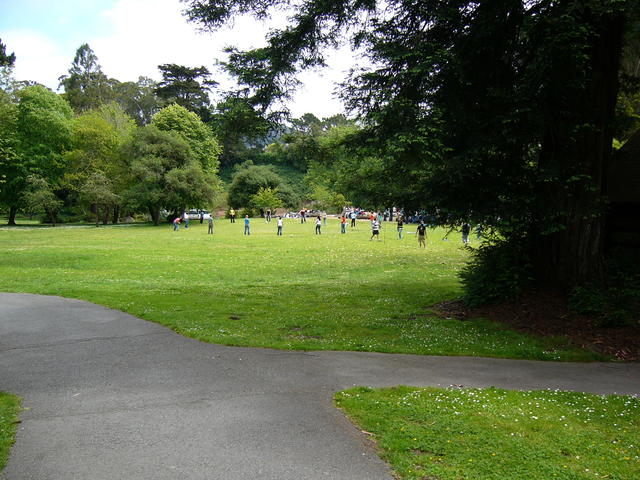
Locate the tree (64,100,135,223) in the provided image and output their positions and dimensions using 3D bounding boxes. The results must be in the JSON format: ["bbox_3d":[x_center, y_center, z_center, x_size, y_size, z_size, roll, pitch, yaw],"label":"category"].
[{"bbox_3d":[-27.815,-9.757,82.000,9.630,15.330,9.630,0,3,0],"label":"tree"}]

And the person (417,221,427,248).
[{"bbox_3d":[6.412,-0.322,40.800,0.660,1.750,0.420,0,3,-6],"label":"person"}]

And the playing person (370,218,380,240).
[{"bbox_3d":[4.096,-0.741,47.500,0.600,1.680,0.620,-3,5,-45],"label":"playing person"}]

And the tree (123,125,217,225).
[{"bbox_3d":[-17.908,-7.764,77.000,11.300,11.960,11.300,0,3,0],"label":"tree"}]

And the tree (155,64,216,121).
[{"bbox_3d":[-23.279,-17.395,112.000,11.080,25.960,11.080,0,3,0],"label":"tree"}]

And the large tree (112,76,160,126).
[{"bbox_3d":[-35.447,-18.351,125.000,11.200,26.460,11.200,0,3,0],"label":"large tree"}]

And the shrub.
[{"bbox_3d":[3.600,0.663,13.200,1.500,1.400,1.450,0,3,0],"label":"shrub"}]

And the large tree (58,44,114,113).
[{"bbox_3d":[-42.579,-20.241,118.000,10.940,30.820,10.940,0,3,0],"label":"large tree"}]

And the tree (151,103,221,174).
[{"bbox_3d":[-18.971,-10.607,88.000,10.610,16.180,10.610,0,3,0],"label":"tree"}]

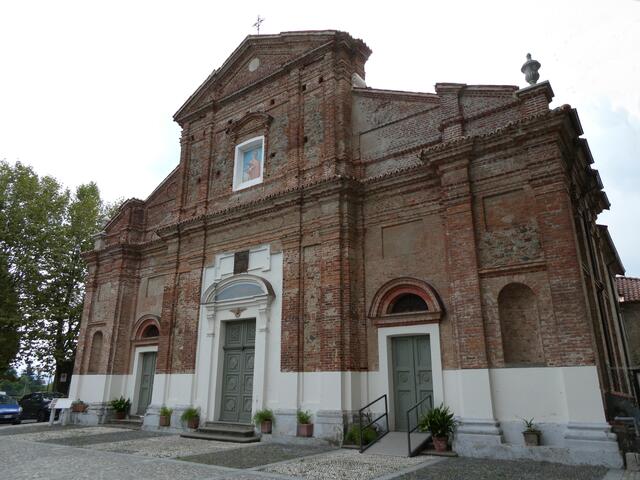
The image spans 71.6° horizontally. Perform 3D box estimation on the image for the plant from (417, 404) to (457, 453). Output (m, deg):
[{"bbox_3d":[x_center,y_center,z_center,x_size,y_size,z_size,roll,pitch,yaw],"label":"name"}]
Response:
[{"bbox_3d":[2.927,4.668,11.005,0.820,1.040,0.820,-12,-22,33],"label":"plant"}]

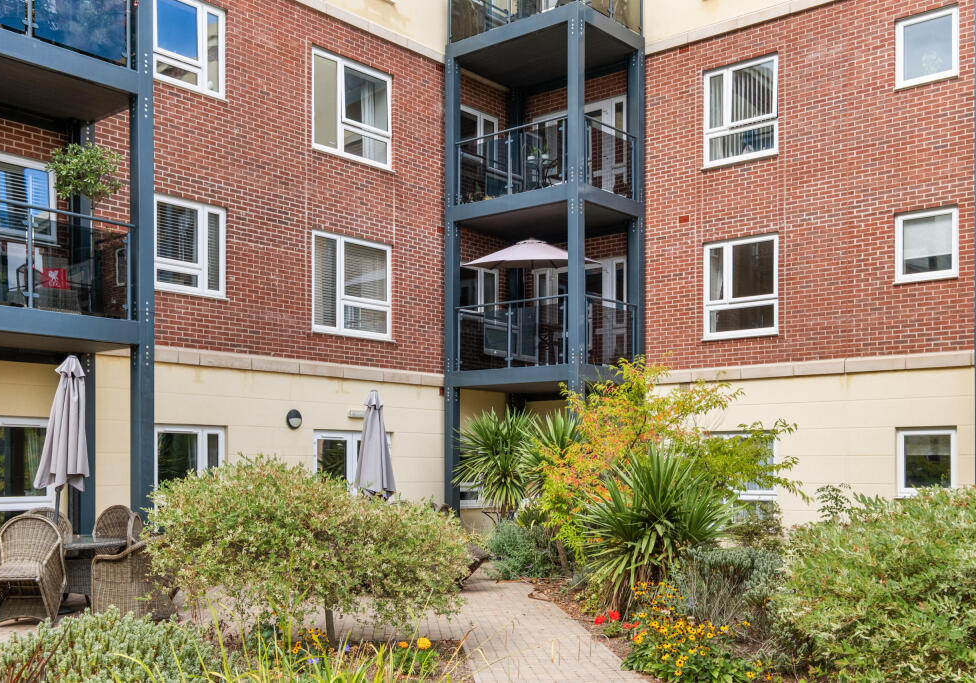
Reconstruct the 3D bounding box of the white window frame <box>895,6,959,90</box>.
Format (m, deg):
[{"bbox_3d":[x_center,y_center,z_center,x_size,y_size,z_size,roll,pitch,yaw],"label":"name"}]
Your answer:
[{"bbox_3d":[6.400,-4.270,14.950,0.890,1.030,0.100,-3,-5,39],"label":"white window frame"}]

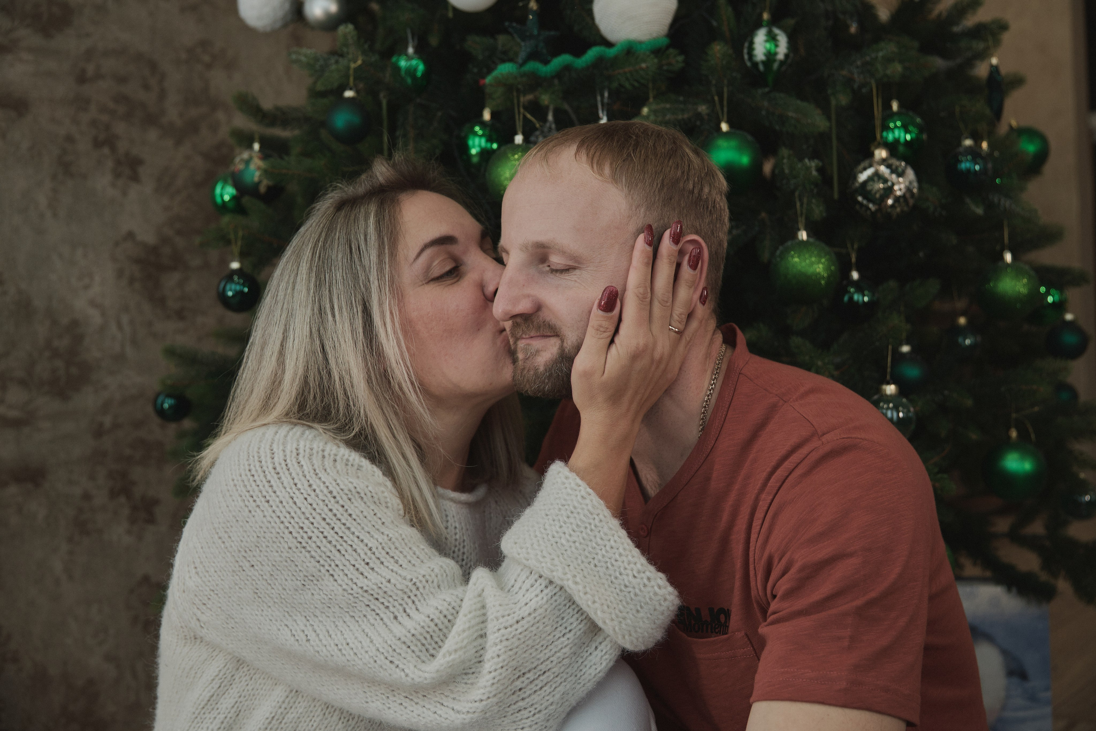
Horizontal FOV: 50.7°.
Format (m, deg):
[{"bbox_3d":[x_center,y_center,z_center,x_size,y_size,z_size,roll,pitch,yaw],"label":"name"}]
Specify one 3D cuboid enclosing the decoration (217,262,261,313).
[{"bbox_3d":[-0.462,-0.116,1.730,0.062,0.074,0.062,-6,-2,0],"label":"decoration"}]

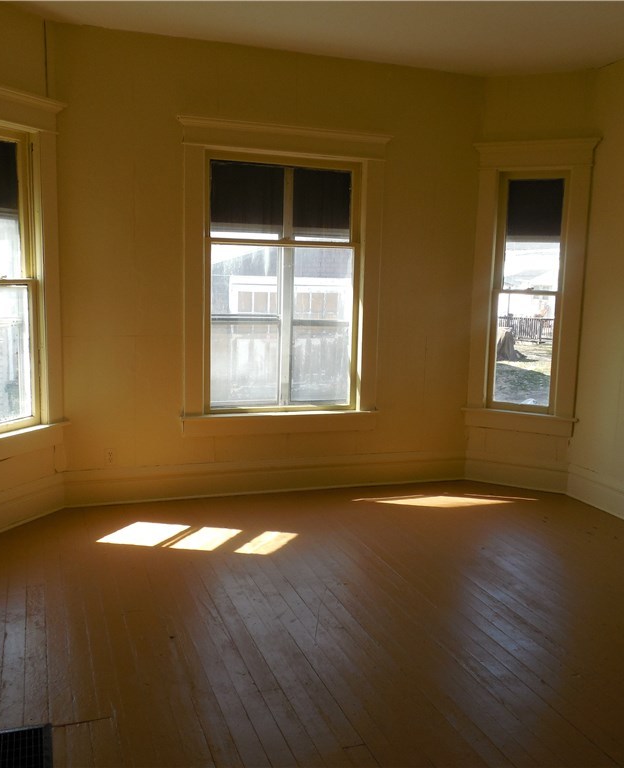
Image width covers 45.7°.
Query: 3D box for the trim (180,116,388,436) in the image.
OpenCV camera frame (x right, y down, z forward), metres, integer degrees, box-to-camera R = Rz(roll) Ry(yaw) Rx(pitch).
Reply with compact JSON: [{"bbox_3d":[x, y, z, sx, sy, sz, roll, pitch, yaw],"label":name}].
[{"bbox_3d":[-0.158,-0.655,4.814,1.363,1.962,0.120,-1,9,-18],"label":"trim"}]

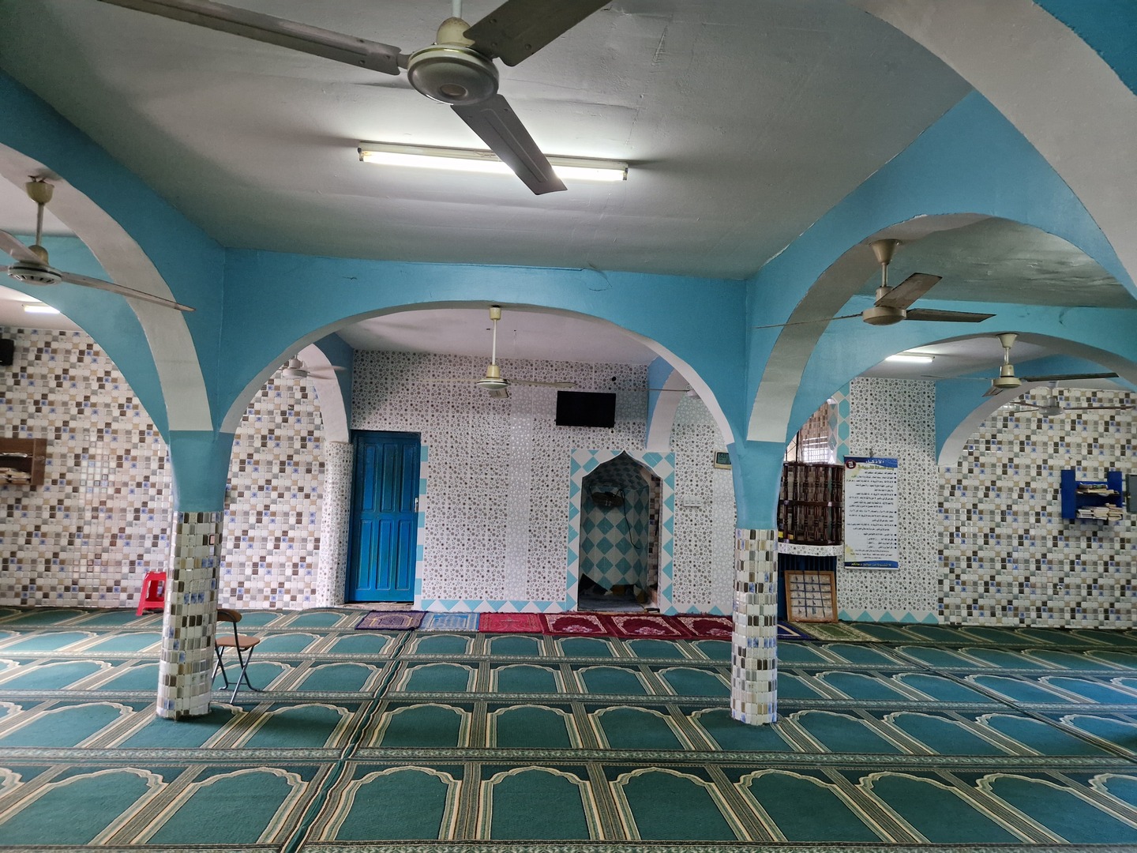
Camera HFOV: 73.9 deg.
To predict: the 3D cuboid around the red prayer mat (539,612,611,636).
[{"bbox_3d":[0.071,2.215,8.460,0.740,0.016,1.180,2,-4,-4],"label":"red prayer mat"}]

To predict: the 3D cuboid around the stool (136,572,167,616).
[{"bbox_3d":[-4.613,1.877,8.578,0.370,0.470,0.370,2,-4,-3],"label":"stool"}]

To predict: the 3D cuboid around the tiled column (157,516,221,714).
[{"bbox_3d":[-2.662,1.291,5.341,0.350,1.370,0.350,2,-4,-3],"label":"tiled column"}]

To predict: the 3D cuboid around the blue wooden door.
[{"bbox_3d":[-2.283,1.121,9.340,0.820,2.080,0.090,2,-4,-3],"label":"blue wooden door"}]

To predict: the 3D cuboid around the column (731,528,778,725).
[{"bbox_3d":[1.330,1.394,5.384,0.330,1.330,0.330,2,-4,-4],"label":"column"}]

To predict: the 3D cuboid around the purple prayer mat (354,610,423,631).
[{"bbox_3d":[-1.917,2.128,8.284,0.620,0.016,1.040,2,-4,-4],"label":"purple prayer mat"}]

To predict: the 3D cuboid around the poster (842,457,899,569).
[{"bbox_3d":[3.791,1.086,9.432,0.695,1.380,0.020,2,-4,-4],"label":"poster"}]

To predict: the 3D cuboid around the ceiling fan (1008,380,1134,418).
[{"bbox_3d":[5.105,-0.293,7.749,1.170,0.367,1.270,0,-5,32],"label":"ceiling fan"}]

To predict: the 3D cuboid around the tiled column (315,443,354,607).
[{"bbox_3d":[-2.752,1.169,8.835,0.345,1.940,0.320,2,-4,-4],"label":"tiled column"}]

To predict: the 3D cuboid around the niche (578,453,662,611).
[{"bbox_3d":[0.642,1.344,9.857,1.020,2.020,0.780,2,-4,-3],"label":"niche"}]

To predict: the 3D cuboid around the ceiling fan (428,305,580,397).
[{"bbox_3d":[-0.527,-0.552,5.485,1.160,0.607,1.060,2,-4,-4],"label":"ceiling fan"}]

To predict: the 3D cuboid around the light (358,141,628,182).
[{"bbox_3d":[-0.336,-1.209,3.457,1.220,0.075,0.055,2,-4,-4],"label":"light"}]

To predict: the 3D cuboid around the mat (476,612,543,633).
[{"bbox_3d":[-0.661,2.236,8.648,0.690,0.012,1.120,2,-4,-3],"label":"mat"}]

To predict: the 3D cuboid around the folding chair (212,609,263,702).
[{"bbox_3d":[-2.364,1.583,5.330,0.360,0.670,0.460,2,-4,4],"label":"folding chair"}]

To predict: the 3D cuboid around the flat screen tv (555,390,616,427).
[{"bbox_3d":[0.229,-0.215,9.444,0.730,0.430,0.080,2,-4,-3],"label":"flat screen tv"}]

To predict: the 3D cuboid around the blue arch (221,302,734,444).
[{"bbox_3d":[-0.612,-0.398,5.557,3.680,1.000,0.280,2,-4,-3],"label":"blue arch"}]

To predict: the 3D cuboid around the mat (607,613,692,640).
[{"bbox_3d":[0.886,2.288,8.714,0.760,0.012,1.270,2,-4,-3],"label":"mat"}]

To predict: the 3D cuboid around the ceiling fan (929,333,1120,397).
[{"bbox_3d":[3.321,-0.496,5.721,1.300,0.430,1.300,2,-4,-3],"label":"ceiling fan"}]

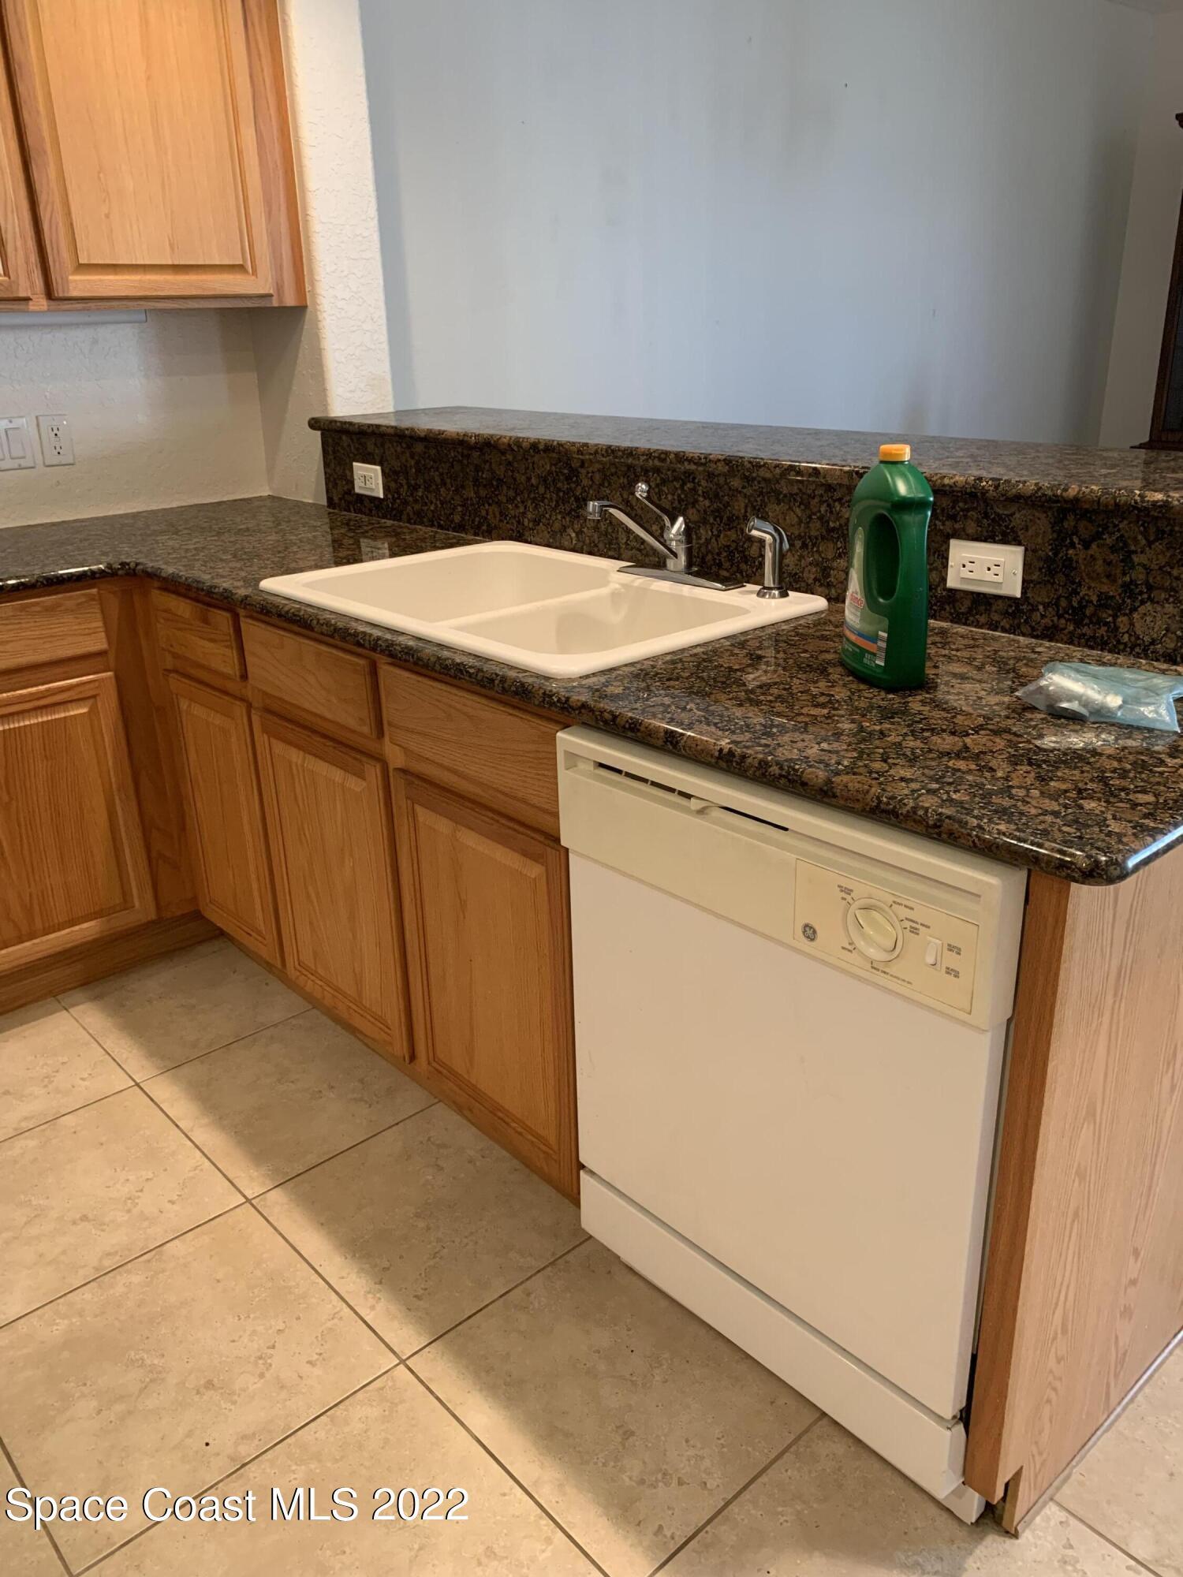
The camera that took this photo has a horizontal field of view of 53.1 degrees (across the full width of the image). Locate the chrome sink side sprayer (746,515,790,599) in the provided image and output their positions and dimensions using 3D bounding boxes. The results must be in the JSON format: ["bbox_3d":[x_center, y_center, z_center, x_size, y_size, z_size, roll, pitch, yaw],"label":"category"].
[{"bbox_3d":[0.273,-0.354,1.819,0.068,0.126,0.050,-6,22,-13],"label":"chrome sink side sprayer"}]

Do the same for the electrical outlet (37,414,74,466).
[{"bbox_3d":[-1.282,-0.834,2.838,0.070,0.115,0.007,-19,28,-38],"label":"electrical outlet"}]

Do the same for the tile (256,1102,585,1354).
[{"bbox_3d":[-0.258,0.689,1.941,0.423,0.010,0.448,-19,28,-38],"label":"tile"}]

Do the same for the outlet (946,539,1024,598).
[{"bbox_3d":[0.560,-0.314,1.686,0.007,0.070,0.115,-19,28,-38],"label":"outlet"}]

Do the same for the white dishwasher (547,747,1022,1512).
[{"bbox_3d":[0.400,0.336,1.601,0.625,0.878,0.606,-19,27,-38],"label":"white dishwasher"}]

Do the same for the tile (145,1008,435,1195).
[{"bbox_3d":[-0.561,0.578,2.278,0.435,0.010,0.455,-19,27,-38],"label":"tile"}]

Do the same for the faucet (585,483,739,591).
[{"bbox_3d":[0.089,-0.421,1.973,0.232,0.166,0.254,-19,28,-38],"label":"faucet"}]

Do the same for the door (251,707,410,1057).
[{"bbox_3d":[-0.463,0.165,2.133,0.020,0.560,0.435,-19,27,-38],"label":"door"}]

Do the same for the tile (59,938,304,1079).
[{"bbox_3d":[-0.864,0.458,2.567,0.423,0.010,0.444,-19,28,-38],"label":"tile"}]

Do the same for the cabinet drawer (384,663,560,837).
[{"bbox_3d":[-0.167,-0.078,1.697,0.020,0.129,0.435,-19,28,-38],"label":"cabinet drawer"}]

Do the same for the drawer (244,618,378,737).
[{"bbox_3d":[-0.472,-0.192,1.992,0.020,0.125,0.430,-19,27,-38],"label":"drawer"}]

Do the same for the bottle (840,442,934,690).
[{"bbox_3d":[0.369,-0.275,1.467,0.088,0.283,0.132,-6,22,-11],"label":"bottle"}]

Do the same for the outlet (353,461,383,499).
[{"bbox_3d":[-0.530,-0.732,2.815,0.008,0.072,0.118,-19,27,-38],"label":"outlet"}]

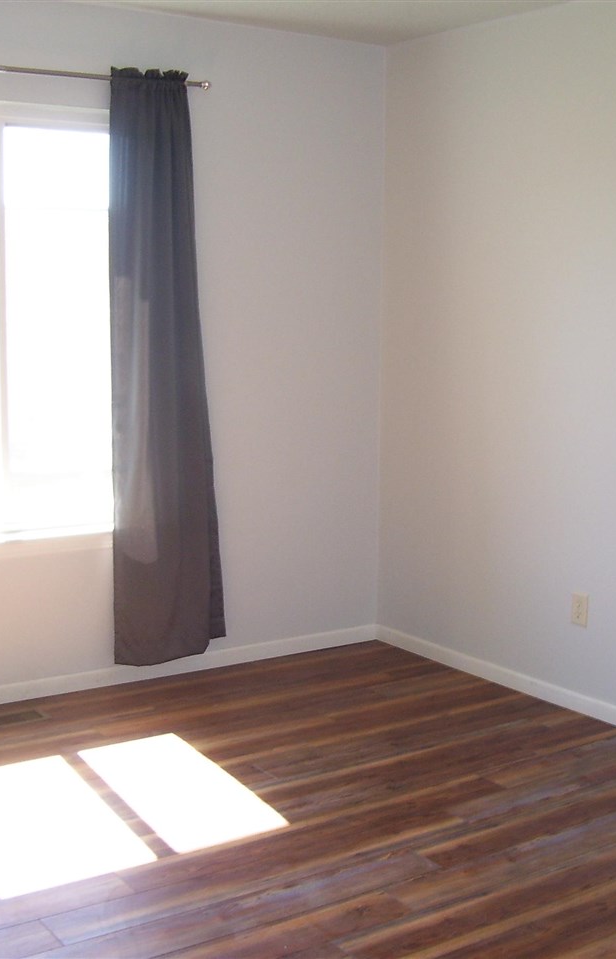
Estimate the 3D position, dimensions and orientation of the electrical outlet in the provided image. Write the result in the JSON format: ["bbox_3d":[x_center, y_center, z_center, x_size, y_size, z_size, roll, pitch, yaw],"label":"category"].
[{"bbox_3d":[0.936,0.452,4.344,0.012,0.116,0.072,-5,9,-34],"label":"electrical outlet"}]

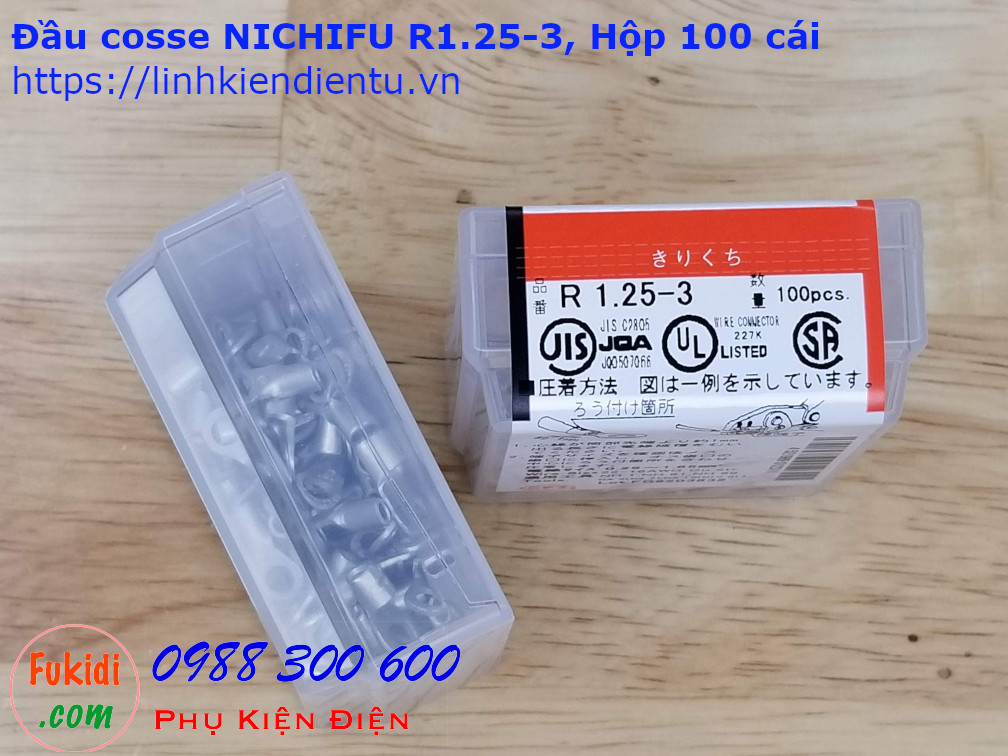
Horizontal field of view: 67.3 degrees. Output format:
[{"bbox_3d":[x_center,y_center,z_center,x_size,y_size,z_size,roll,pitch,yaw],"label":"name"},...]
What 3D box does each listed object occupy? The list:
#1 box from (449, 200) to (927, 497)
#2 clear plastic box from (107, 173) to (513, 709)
[{"bbox_3d":[0.022,-0.003,0.106,0.060,0.026,0.030,-1,63,-4],"label":"box"},{"bbox_3d":[-0.024,0.011,0.094,0.026,0.026,0.060,-25,68,-16],"label":"clear plastic box"}]

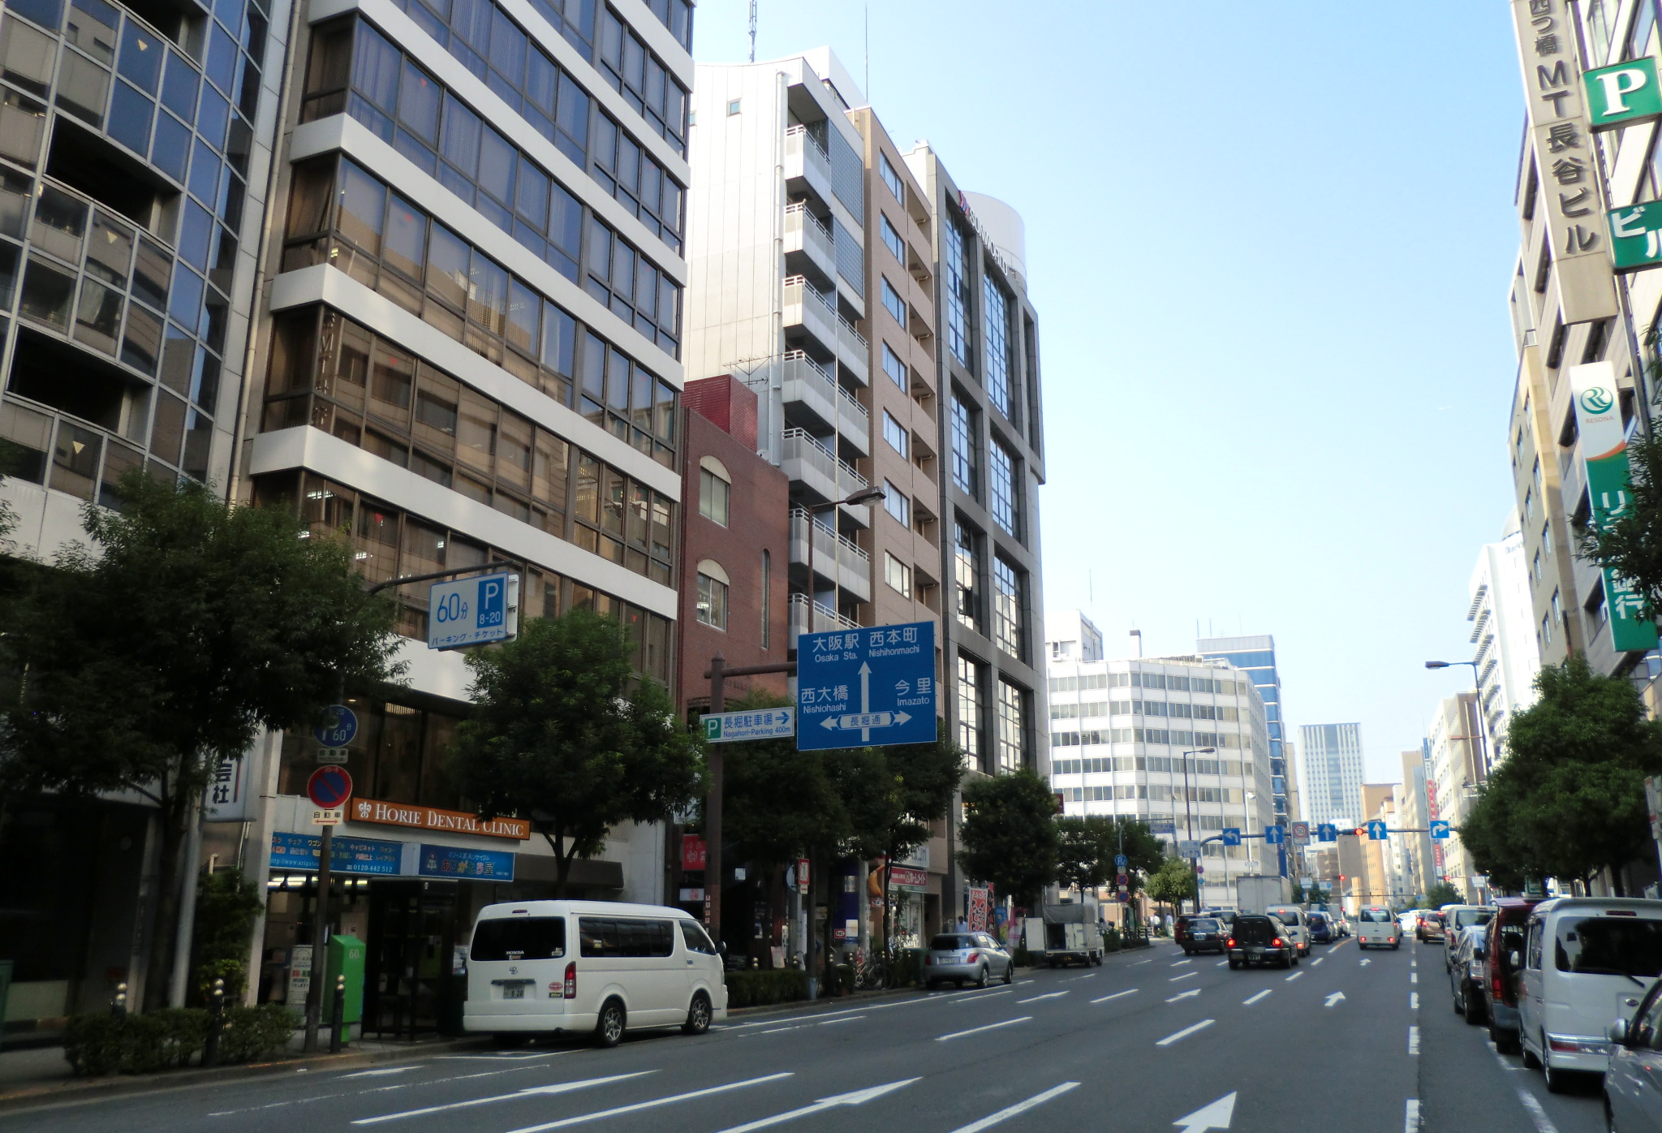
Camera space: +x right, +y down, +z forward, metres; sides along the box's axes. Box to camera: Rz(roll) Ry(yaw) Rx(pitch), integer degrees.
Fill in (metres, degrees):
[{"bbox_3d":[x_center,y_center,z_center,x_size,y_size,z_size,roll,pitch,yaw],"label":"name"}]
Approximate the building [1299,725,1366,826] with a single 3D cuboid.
[{"bbox_3d":[351.935,176.952,893.158,39.000,133.000,38.000,-7,-17,23],"label":"building"}]

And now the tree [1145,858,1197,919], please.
[{"bbox_3d":[21.349,21.164,82.388,3.200,5.200,3.200,-7,-17,23],"label":"tree"}]

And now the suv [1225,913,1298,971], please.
[{"bbox_3d":[14.608,12.659,43.720,1.830,1.660,5.000,-7,-17,23],"label":"suv"}]

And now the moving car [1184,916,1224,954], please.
[{"bbox_3d":[15.705,15.297,53.588,1.700,1.480,4.650,-7,-17,23],"label":"moving car"}]

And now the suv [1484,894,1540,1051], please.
[{"bbox_3d":[9.874,5.654,17.965,1.500,1.930,3.500,-7,-17,23],"label":"suv"}]

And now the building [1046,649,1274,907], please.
[{"bbox_3d":[41.315,31.323,170.207,29.000,31.000,40.000,-7,-17,23],"label":"building"}]

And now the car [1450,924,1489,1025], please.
[{"bbox_3d":[11.864,7.077,22.521,1.740,1.530,4.400,-7,-17,23],"label":"car"}]

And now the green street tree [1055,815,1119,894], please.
[{"bbox_3d":[10.966,14.017,56.792,3.100,6.000,3.100,-7,-17,23],"label":"green street tree"}]

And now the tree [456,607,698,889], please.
[{"bbox_3d":[-4.569,4.273,23.163,4.400,7.300,4.400,-7,-17,23],"label":"tree"}]

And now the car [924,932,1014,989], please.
[{"bbox_3d":[4.005,11.225,37.065,1.690,1.530,3.850,-7,-17,23],"label":"car"}]

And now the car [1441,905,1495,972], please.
[{"bbox_3d":[20.087,11.611,40.335,1.700,1.970,4.650,-6,-17,21],"label":"car"}]

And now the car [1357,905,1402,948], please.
[{"bbox_3d":[24.041,15.796,56.855,1.475,1.850,3.395,-7,-17,23],"label":"car"}]

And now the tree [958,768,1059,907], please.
[{"bbox_3d":[6.608,10.836,47.237,3.700,7.100,3.700,-7,-17,23],"label":"tree"}]

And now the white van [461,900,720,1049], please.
[{"bbox_3d":[-3.594,6.572,20.963,1.880,2.105,4.840,-7,-17,23],"label":"white van"}]

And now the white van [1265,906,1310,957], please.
[{"bbox_3d":[18.114,14.443,51.357,1.500,1.900,3.500,-7,-17,23],"label":"white van"}]

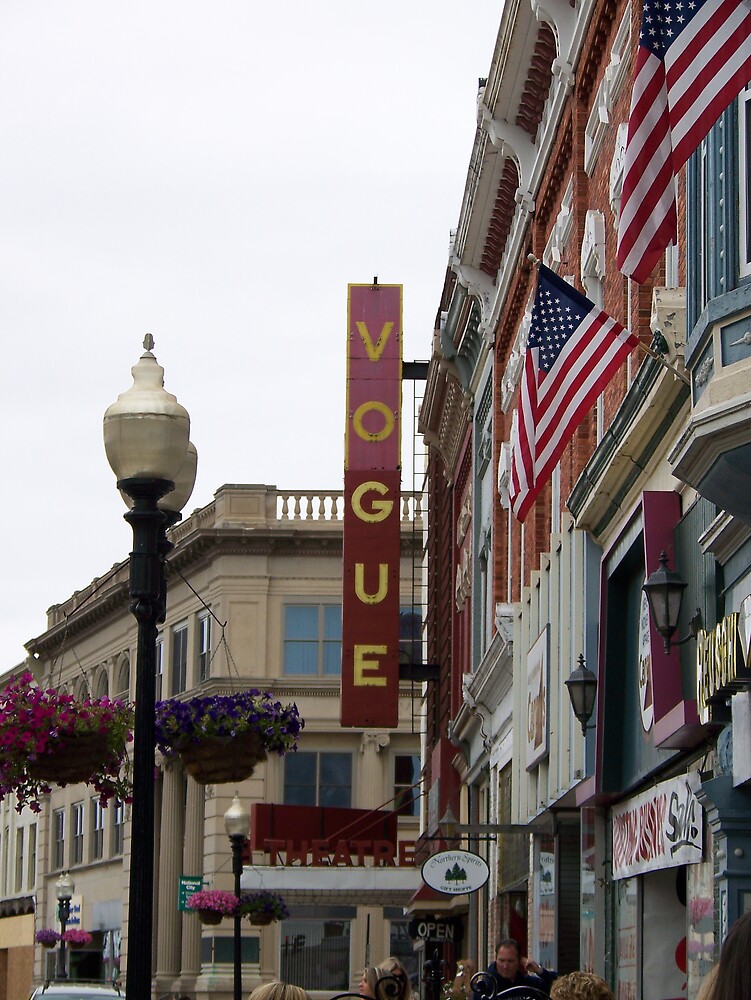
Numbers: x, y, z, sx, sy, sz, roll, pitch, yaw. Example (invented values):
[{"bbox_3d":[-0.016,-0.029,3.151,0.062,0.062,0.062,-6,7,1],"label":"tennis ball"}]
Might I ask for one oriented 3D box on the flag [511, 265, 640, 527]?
[{"bbox_3d":[1.387,-0.740,21.242,0.900,1.780,0.350,1,-9,-1],"label":"flag"}]

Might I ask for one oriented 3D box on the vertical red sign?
[{"bbox_3d":[-0.065,0.082,60.500,1.080,8.950,0.400,1,-9,-1],"label":"vertical red sign"}]

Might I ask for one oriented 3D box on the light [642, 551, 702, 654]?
[{"bbox_3d":[2.072,0.723,21.187,0.420,0.720,0.320,1,-9,-1],"label":"light"}]

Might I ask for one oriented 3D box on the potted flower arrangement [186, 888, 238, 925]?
[{"bbox_3d":[-2.734,6.834,50.971,0.840,0.600,0.840,1,-9,-1],"label":"potted flower arrangement"}]

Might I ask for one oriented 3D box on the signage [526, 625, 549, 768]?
[{"bbox_3d":[1.855,2.297,34.775,0.060,1.380,2.600,1,-9,-1],"label":"signage"}]

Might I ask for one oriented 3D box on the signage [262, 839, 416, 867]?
[{"bbox_3d":[-0.672,6.638,57.112,2.950,0.520,0.150,-1,-9,10],"label":"signage"}]

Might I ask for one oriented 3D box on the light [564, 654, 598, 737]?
[{"bbox_3d":[1.886,1.733,26.878,0.420,0.735,0.320,1,-9,-1],"label":"light"}]

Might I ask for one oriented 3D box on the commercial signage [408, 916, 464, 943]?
[{"bbox_3d":[0.975,6.857,48.508,0.900,0.430,0.060,1,-9,-1],"label":"commercial signage"}]

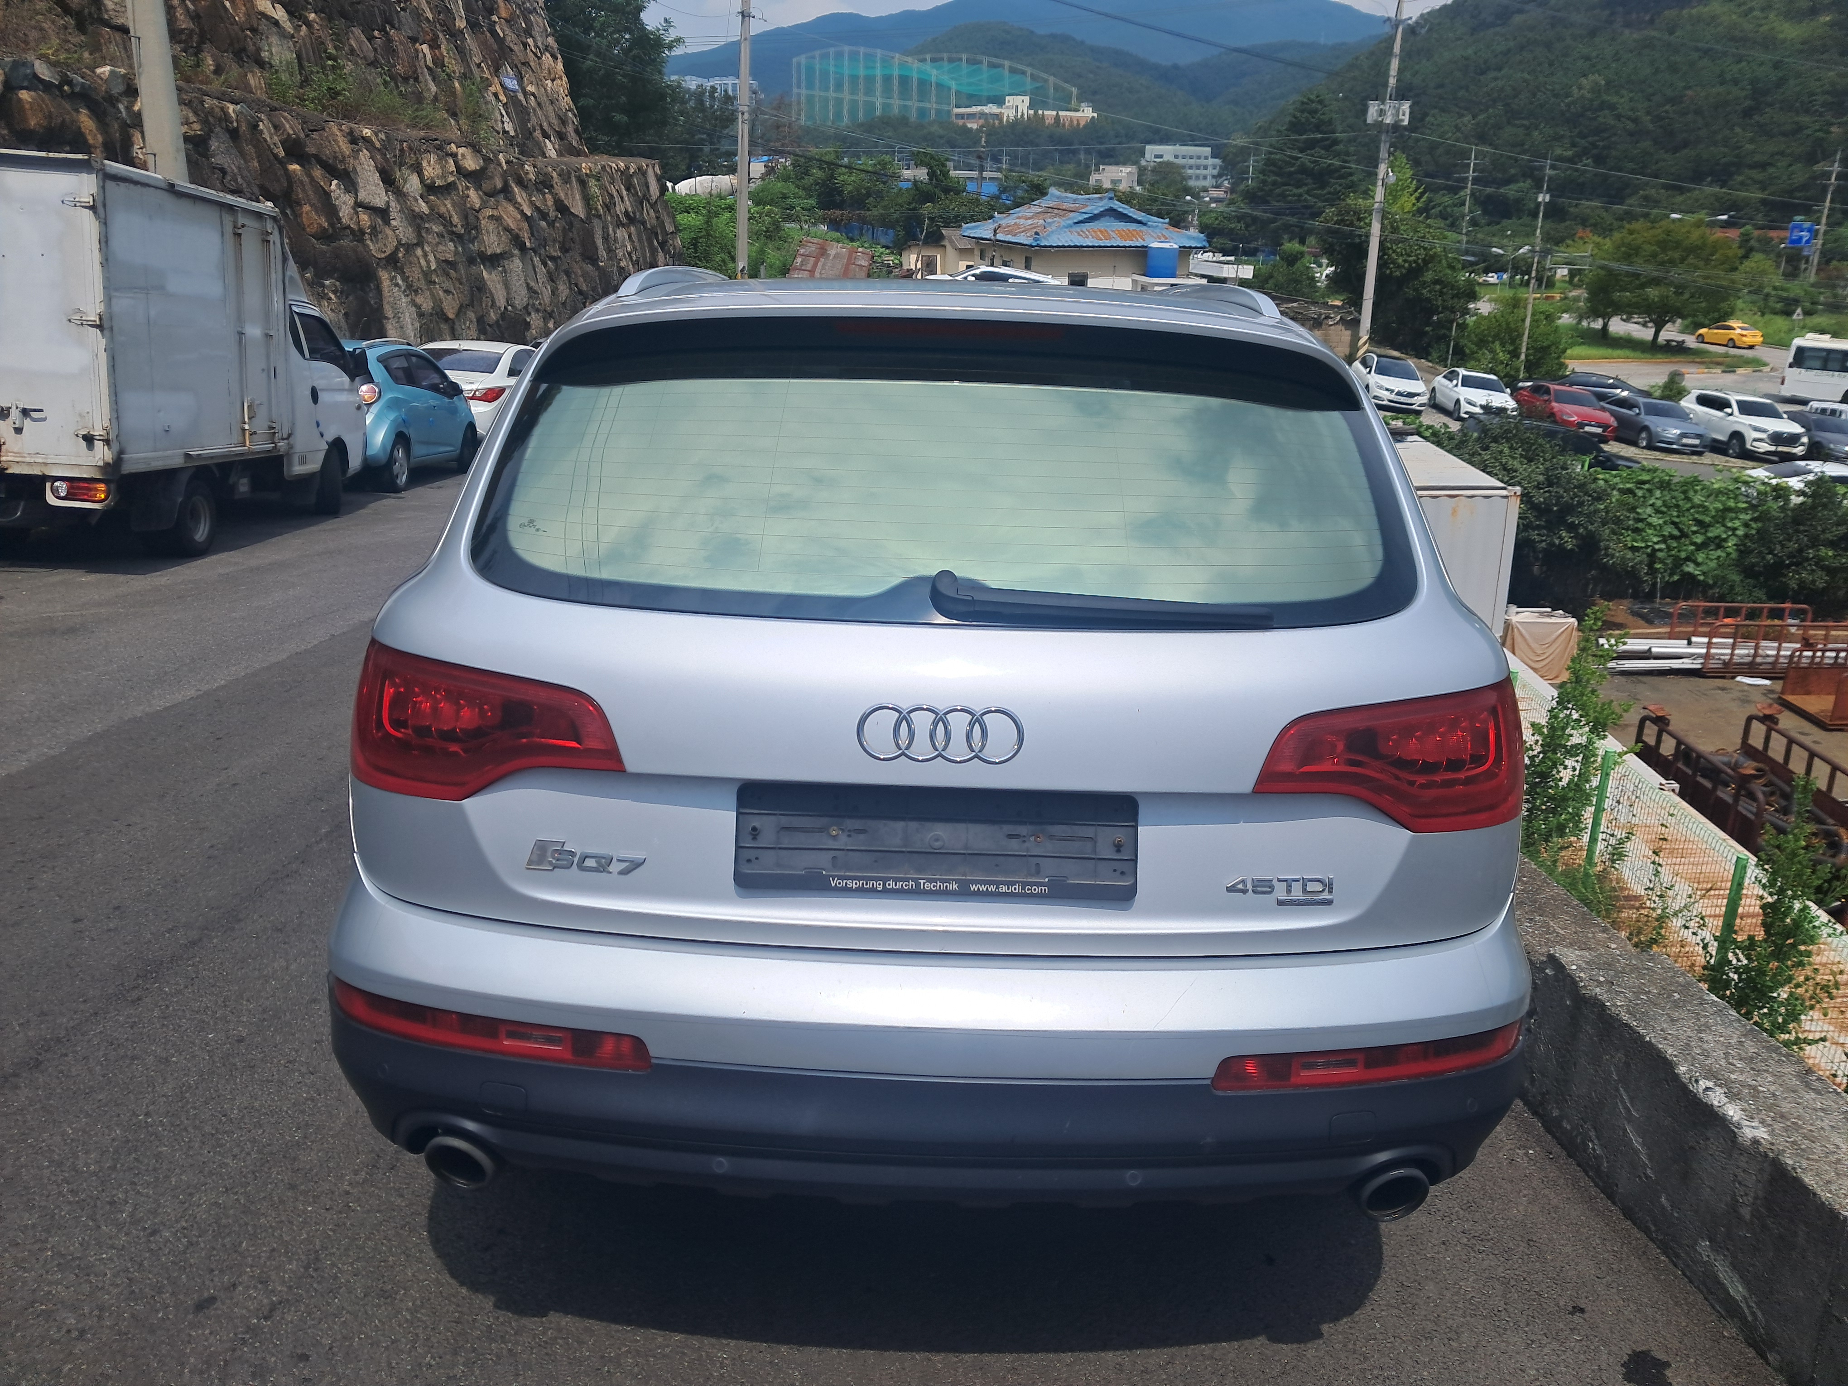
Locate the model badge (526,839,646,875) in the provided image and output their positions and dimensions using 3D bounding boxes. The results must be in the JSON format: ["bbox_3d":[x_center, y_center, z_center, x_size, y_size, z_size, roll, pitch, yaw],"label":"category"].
[{"bbox_3d":[-0.463,0.225,1.970,0.166,0.044,0.010,4,13,8],"label":"model badge"}]

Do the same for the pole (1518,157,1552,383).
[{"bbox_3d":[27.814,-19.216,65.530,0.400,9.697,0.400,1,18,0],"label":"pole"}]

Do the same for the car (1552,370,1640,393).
[{"bbox_3d":[24.573,-11.114,53.508,4.850,1.460,1.850,3,19,-1],"label":"car"}]

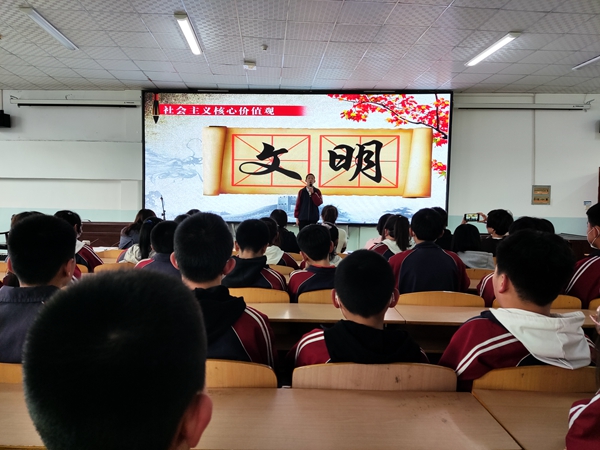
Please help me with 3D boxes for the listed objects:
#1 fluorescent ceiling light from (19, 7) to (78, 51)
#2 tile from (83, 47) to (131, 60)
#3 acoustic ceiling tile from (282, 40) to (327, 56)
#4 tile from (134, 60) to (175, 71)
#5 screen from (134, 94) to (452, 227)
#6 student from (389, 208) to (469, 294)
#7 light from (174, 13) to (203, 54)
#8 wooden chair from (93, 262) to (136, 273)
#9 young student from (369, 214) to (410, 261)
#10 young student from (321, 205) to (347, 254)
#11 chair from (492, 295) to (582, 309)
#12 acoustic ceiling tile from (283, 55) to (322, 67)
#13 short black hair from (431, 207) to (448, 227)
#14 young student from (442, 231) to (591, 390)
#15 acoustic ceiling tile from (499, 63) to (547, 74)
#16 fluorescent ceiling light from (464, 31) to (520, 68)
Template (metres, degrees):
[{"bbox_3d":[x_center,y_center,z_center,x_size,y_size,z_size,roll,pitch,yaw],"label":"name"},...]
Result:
[{"bbox_3d":[-3.259,-2.546,5.697,0.145,0.070,1.240,1,3,-4],"label":"fluorescent ceiling light"},{"bbox_3d":[-2.962,-2.638,6.625,0.595,0.020,0.595,1,3,-4],"label":"tile"},{"bbox_3d":[0.073,-2.567,6.242,0.595,0.020,0.595,1,3,-4],"label":"acoustic ceiling tile"},{"bbox_3d":[-2.406,-2.663,7.266,0.595,0.020,0.595,1,3,-4],"label":"tile"},{"bbox_3d":[-0.096,-1.306,8.500,6.050,2.590,0.120,1,3,2],"label":"screen"},{"bbox_3d":[0.677,0.514,2.518,0.460,1.224,0.680,1,3,0],"label":"student"},{"bbox_3d":[-1.465,-2.527,5.837,0.145,0.070,1.240,1,3,-4],"label":"light"},{"bbox_3d":[-1.221,0.651,3.277,0.450,0.820,0.500,1,3,0],"label":"wooden chair"},{"bbox_3d":[0.676,0.497,3.397,0.430,1.170,0.660,0,3,-7],"label":"young student"},{"bbox_3d":[0.281,0.426,4.141,0.410,1.226,0.630,1,3,0],"label":"young student"},{"bbox_3d":[1.173,0.729,2.408,0.450,0.820,0.500,1,3,0],"label":"chair"},{"bbox_3d":[0.033,-2.599,6.860,0.600,0.016,0.600,1,3,-4],"label":"acoustic ceiling tile"},{"bbox_3d":[1.203,-0.061,3.750,0.170,0.200,0.190,1,3,-4],"label":"short black hair"},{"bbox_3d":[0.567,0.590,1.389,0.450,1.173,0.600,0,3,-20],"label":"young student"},{"bbox_3d":[3.621,-2.554,7.098,0.595,0.020,0.595,1,3,-4],"label":"acoustic ceiling tile"},{"bbox_3d":[2.722,-2.483,6.165,0.145,0.070,1.240,1,3,-4],"label":"fluorescent ceiling light"}]

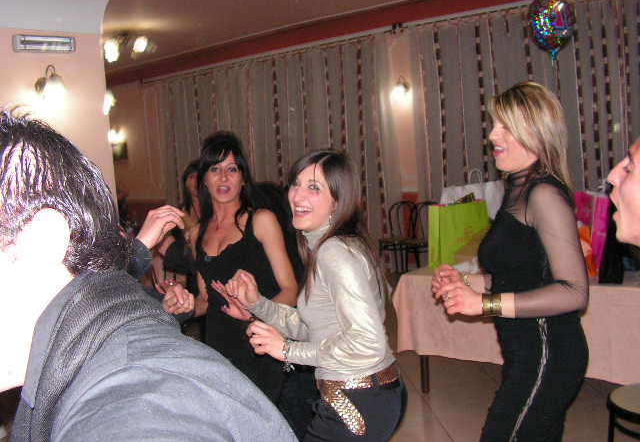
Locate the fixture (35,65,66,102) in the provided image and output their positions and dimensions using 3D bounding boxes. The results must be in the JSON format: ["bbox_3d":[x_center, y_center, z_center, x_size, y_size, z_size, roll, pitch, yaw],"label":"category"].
[{"bbox_3d":[-1.984,-1.009,4.900,0.260,0.280,0.170,0,6,40],"label":"fixture"}]

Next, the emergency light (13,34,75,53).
[{"bbox_3d":[-1.867,-1.200,4.500,0.060,0.108,0.400,1,7,44],"label":"emergency light"}]

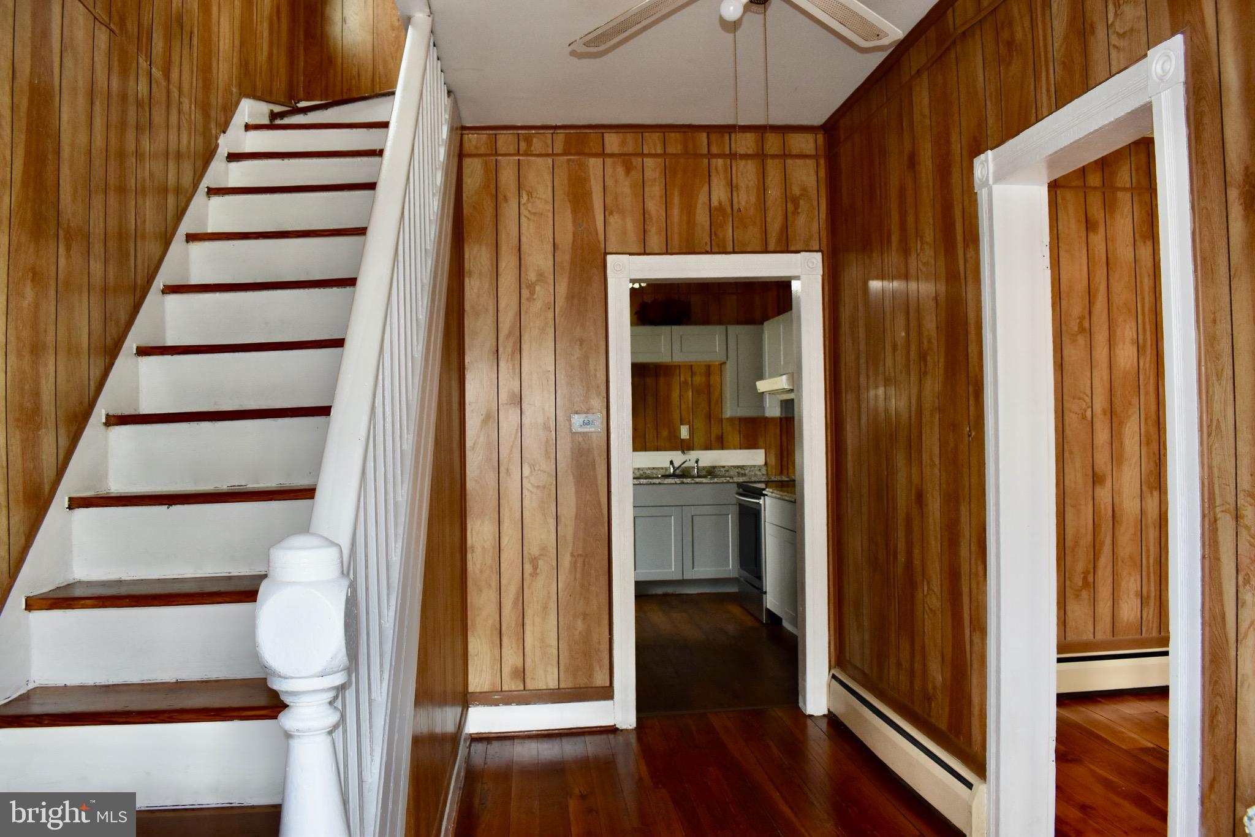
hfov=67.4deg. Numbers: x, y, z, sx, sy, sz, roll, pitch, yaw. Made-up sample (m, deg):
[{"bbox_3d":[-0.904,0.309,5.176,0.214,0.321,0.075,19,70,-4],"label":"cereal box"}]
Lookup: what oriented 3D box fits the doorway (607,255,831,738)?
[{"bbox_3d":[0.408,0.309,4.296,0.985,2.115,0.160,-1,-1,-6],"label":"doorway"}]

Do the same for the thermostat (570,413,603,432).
[{"bbox_3d":[-0.181,0.019,4.168,0.139,0.081,0.030,-1,-1,-6],"label":"thermostat"}]

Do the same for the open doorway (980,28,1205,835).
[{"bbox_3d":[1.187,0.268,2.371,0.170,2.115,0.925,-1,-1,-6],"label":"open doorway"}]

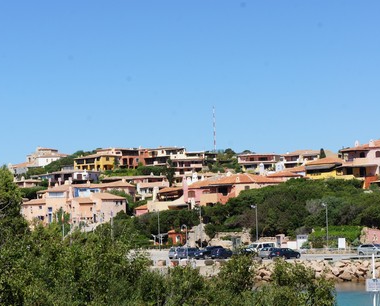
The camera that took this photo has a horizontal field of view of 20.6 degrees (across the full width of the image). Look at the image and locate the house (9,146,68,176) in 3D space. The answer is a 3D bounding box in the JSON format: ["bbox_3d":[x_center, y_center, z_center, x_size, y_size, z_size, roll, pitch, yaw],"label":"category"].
[{"bbox_3d":[-65.838,3.694,455.000,22.000,12.500,14.000,-3,-4,17],"label":"house"}]

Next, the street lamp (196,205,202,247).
[{"bbox_3d":[1.479,12.321,172.000,1.000,7.200,0.350,0,-4,-22],"label":"street lamp"}]

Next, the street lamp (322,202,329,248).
[{"bbox_3d":[20.867,11.333,161.000,1.000,7.200,0.350,0,-4,-22],"label":"street lamp"}]

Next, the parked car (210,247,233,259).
[{"bbox_3d":[4.148,13.190,137.000,1.670,1.450,3.800,-4,-4,27],"label":"parked car"}]

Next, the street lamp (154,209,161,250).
[{"bbox_3d":[-5.474,13.142,178.000,1.000,7.200,0.350,0,-4,-22],"label":"street lamp"}]

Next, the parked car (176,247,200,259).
[{"bbox_3d":[0.132,13.194,138.000,1.700,1.500,4.100,-6,-5,44],"label":"parked car"}]

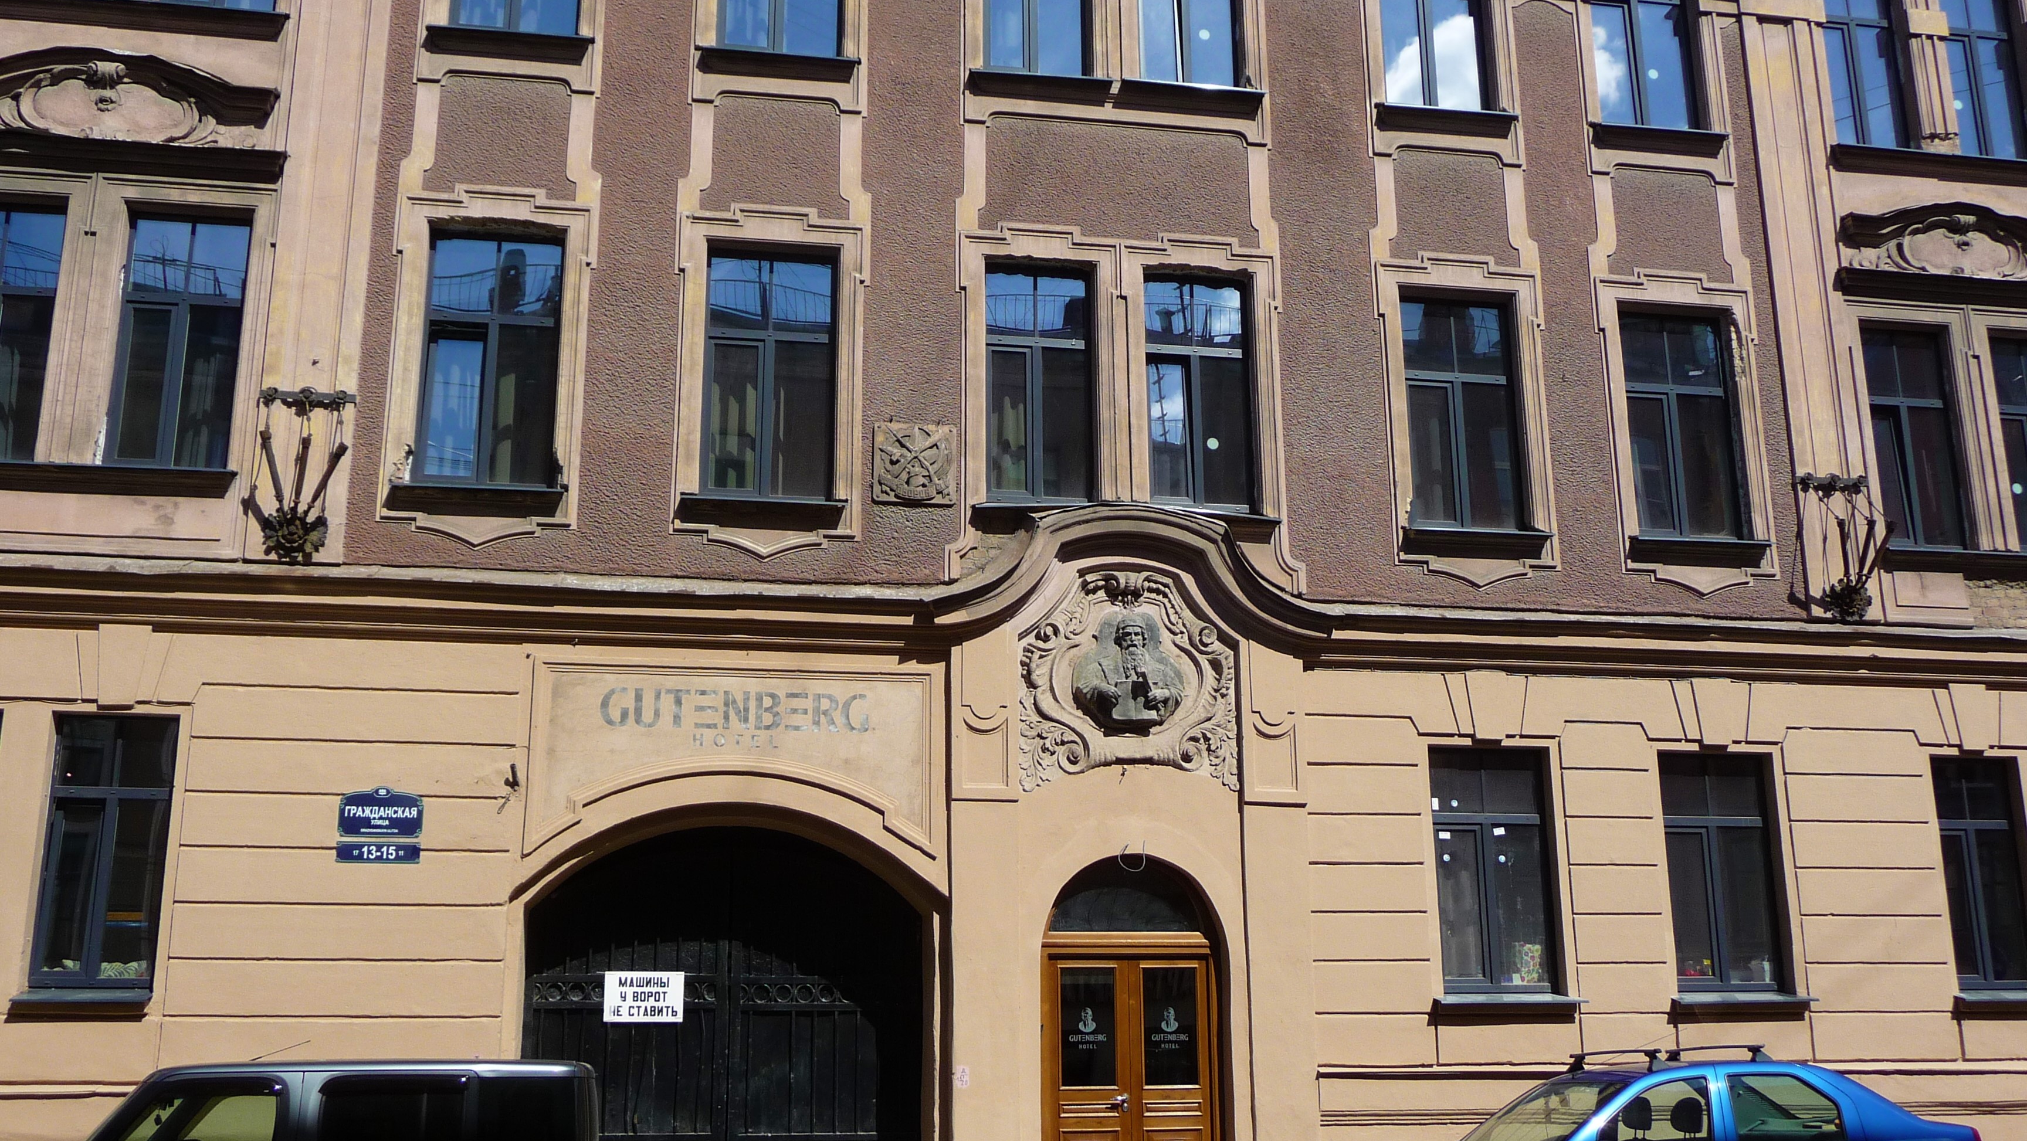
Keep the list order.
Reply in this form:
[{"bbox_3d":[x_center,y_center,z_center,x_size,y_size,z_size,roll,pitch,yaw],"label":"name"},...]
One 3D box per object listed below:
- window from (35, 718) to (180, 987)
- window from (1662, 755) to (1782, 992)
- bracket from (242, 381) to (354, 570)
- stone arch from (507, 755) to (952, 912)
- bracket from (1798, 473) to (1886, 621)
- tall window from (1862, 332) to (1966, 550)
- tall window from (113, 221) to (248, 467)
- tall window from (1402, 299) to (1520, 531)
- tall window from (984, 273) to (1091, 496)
[{"bbox_3d":[-6.415,1.976,13.231,0.853,1.923,0.150,2,-14,-10],"label":"window"},{"bbox_3d":[6.428,2.741,17.011,0.965,2.126,0.200,2,-14,-10],"label":"window"},{"bbox_3d":[-5.266,-0.740,13.765,0.705,1.380,0.380,2,-14,-10],"label":"bracket"},{"bbox_3d":[-2.070,1.980,14.014,3.130,1.124,0.320,2,-14,-10],"label":"stone arch"},{"bbox_3d":[7.544,-0.275,16.789,0.760,1.390,0.500,2,-15,-10],"label":"bracket"},{"bbox_3d":[8.472,-1.289,17.741,0.985,2.232,0.200,2,-15,-10],"label":"tall window"},{"bbox_3d":[-6.301,-1.727,14.182,0.867,1.984,0.150,2,-14,-10],"label":"tall window"},{"bbox_3d":[4.242,-1.493,17.698,1.073,2.321,0.200,2,-14,-10],"label":"tall window"},{"bbox_3d":[0.235,-1.697,16.972,0.979,2.253,0.200,2,-14,-10],"label":"tall window"}]

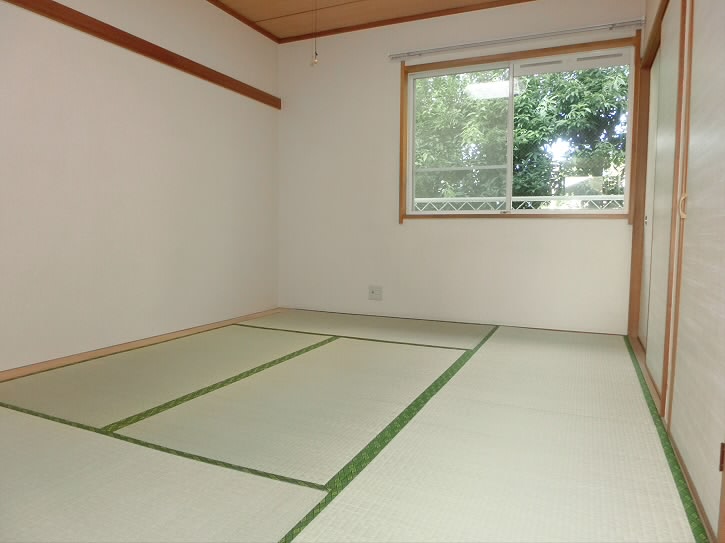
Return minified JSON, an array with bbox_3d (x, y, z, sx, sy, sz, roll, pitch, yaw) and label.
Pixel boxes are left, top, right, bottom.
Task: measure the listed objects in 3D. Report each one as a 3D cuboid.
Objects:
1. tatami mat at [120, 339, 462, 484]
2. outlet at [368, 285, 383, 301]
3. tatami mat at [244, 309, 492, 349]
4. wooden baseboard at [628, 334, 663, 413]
[{"bbox_3d":[-0.122,0.529,2.328,0.887,0.045,1.751,2,5,24],"label":"tatami mat"},{"bbox_3d":[0.111,0.186,4.165,0.120,0.118,0.012,2,5,24],"label":"outlet"},{"bbox_3d":[0.016,0.424,3.727,1.790,0.045,0.919,2,5,24],"label":"tatami mat"},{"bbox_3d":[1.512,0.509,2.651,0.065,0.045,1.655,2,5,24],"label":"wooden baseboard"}]

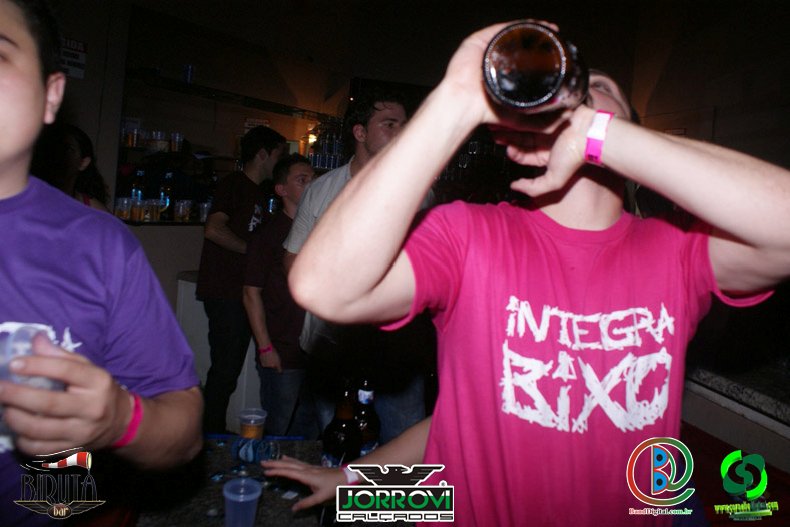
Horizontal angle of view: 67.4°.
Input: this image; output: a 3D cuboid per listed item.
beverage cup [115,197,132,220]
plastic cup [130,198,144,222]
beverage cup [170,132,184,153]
[{"bbox_3d":[-1.314,-0.265,2.870,0.077,0.109,0.077,5,3,0],"label":"beverage cup"},{"bbox_3d":[-1.273,-0.262,2.930,0.077,0.109,0.077,5,3,0],"label":"plastic cup"},{"bbox_3d":[-1.255,-0.697,3.420,0.076,0.108,0.076,5,3,0],"label":"beverage cup"}]

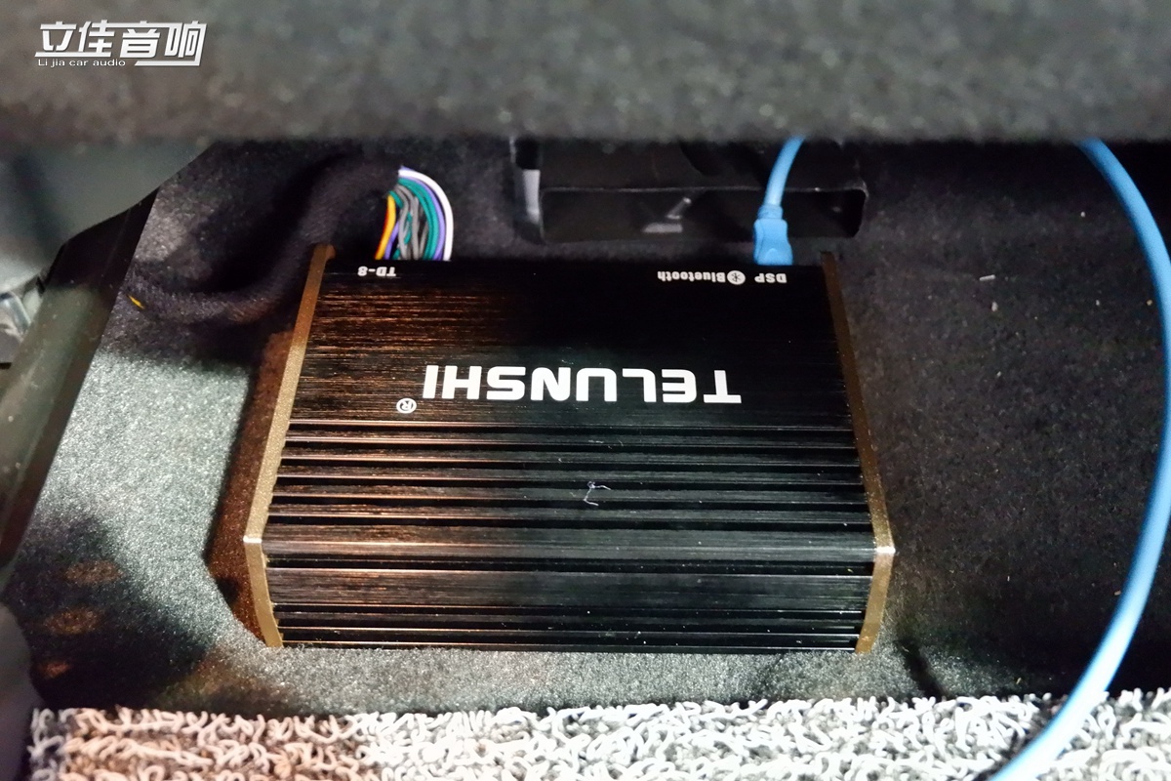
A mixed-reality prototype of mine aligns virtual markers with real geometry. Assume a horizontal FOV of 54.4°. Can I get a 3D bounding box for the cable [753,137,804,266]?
[{"bbox_3d":[0.073,-0.068,0.428,0.021,0.037,0.051,1,48,-1],"label":"cable"}]

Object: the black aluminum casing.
[{"bbox_3d":[-0.004,0.013,0.377,0.183,0.044,0.141,1,48,-1],"label":"black aluminum casing"}]

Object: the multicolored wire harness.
[{"bbox_3d":[-0.066,-0.065,0.437,0.037,0.026,0.051,1,48,-1],"label":"multicolored wire harness"}]

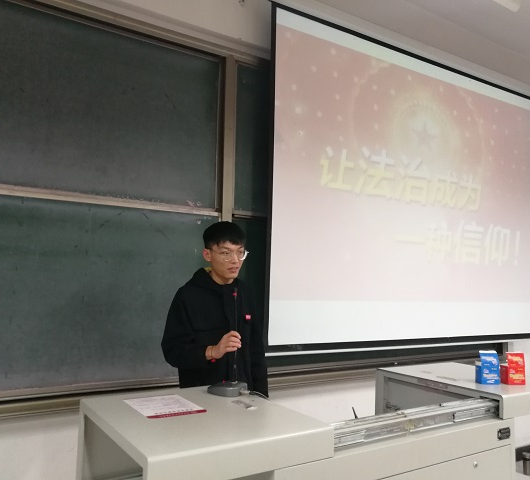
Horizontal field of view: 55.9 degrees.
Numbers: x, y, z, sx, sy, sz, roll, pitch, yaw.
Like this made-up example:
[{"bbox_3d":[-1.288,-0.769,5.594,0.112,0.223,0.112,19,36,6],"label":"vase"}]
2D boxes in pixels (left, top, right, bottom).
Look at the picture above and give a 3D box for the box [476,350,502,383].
[{"bbox_3d":[1.067,0.607,2.389,0.090,0.158,0.055,2,-5,-4],"label":"box"}]

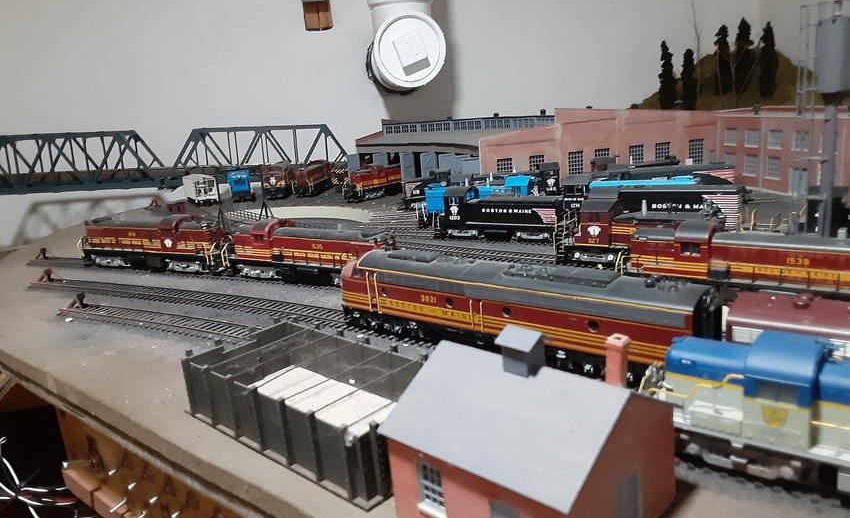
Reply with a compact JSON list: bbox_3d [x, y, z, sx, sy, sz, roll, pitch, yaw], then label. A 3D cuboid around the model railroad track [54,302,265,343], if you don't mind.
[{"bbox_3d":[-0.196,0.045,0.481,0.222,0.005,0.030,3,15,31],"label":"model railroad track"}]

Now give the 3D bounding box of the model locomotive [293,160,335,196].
[{"bbox_3d":[-0.190,-0.148,1.188,0.036,0.052,0.190,-3,13,10],"label":"model locomotive"}]

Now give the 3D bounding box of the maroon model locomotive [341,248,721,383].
[{"bbox_3d":[0.035,0.023,0.363,0.246,0.052,0.036,7,17,41],"label":"maroon model locomotive"}]

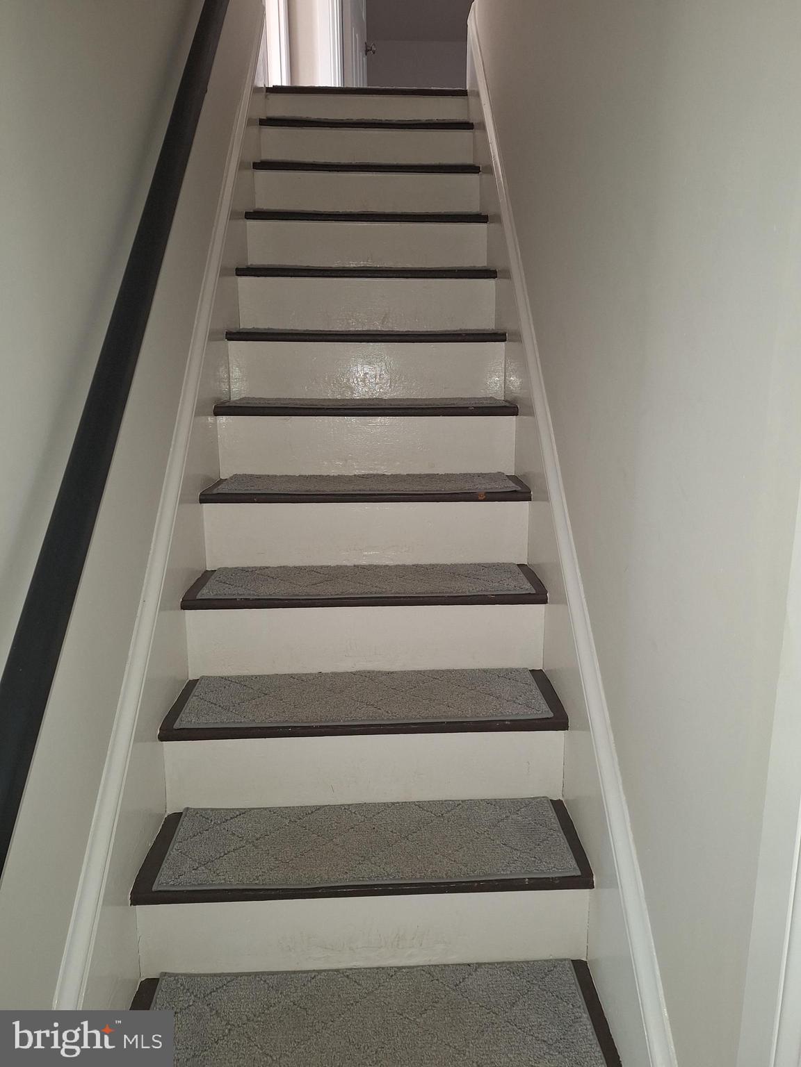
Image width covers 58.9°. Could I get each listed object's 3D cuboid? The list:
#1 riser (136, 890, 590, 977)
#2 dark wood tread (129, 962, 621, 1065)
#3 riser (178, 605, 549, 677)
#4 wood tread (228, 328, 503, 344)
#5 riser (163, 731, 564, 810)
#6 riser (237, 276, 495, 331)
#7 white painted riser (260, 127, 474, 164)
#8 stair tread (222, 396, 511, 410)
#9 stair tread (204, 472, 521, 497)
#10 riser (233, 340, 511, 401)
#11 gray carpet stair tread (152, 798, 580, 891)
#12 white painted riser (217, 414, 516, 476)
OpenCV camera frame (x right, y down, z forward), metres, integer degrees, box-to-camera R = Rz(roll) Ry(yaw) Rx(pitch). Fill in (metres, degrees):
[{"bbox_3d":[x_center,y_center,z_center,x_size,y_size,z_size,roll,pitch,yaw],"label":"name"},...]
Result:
[{"bbox_3d":[-0.064,0.732,1.318,0.825,0.174,0.020,-1,13,-2],"label":"riser"},{"bbox_3d":[-0.059,0.858,1.220,0.825,0.025,0.235,-1,13,-2],"label":"dark wood tread"},{"bbox_3d":[-0.077,0.244,1.647,0.825,0.174,0.020,-1,13,-2],"label":"riser"},{"bbox_3d":[-0.096,-0.577,2.075,0.811,0.030,0.048,-1,13,-3],"label":"wood tread"},{"bbox_3d":[-0.070,0.488,1.483,0.825,0.174,0.020,-1,13,-2],"label":"riser"},{"bbox_3d":[-0.105,-0.736,2.305,0.825,0.179,0.020,0,13,-2],"label":"riser"},{"bbox_3d":[-0.123,-1.458,2.740,0.811,0.178,0.020,-1,13,-3],"label":"white painted riser"},{"bbox_3d":[-0.095,-0.379,2.038,0.761,0.010,0.237,0,13,-2],"label":"stair tread"},{"bbox_3d":[-0.086,-0.133,1.843,0.746,0.011,0.232,-1,13,-3],"label":"stair tread"},{"bbox_3d":[-0.096,-0.479,2.103,0.811,0.173,0.020,-1,13,-3],"label":"riser"},{"bbox_3d":[-0.065,0.583,1.351,0.746,0.011,0.232,-1,13,-3],"label":"gray carpet stair tread"},{"bbox_3d":[-0.089,-0.239,1.946,0.811,0.172,0.020,-1,13,-3],"label":"white painted riser"}]

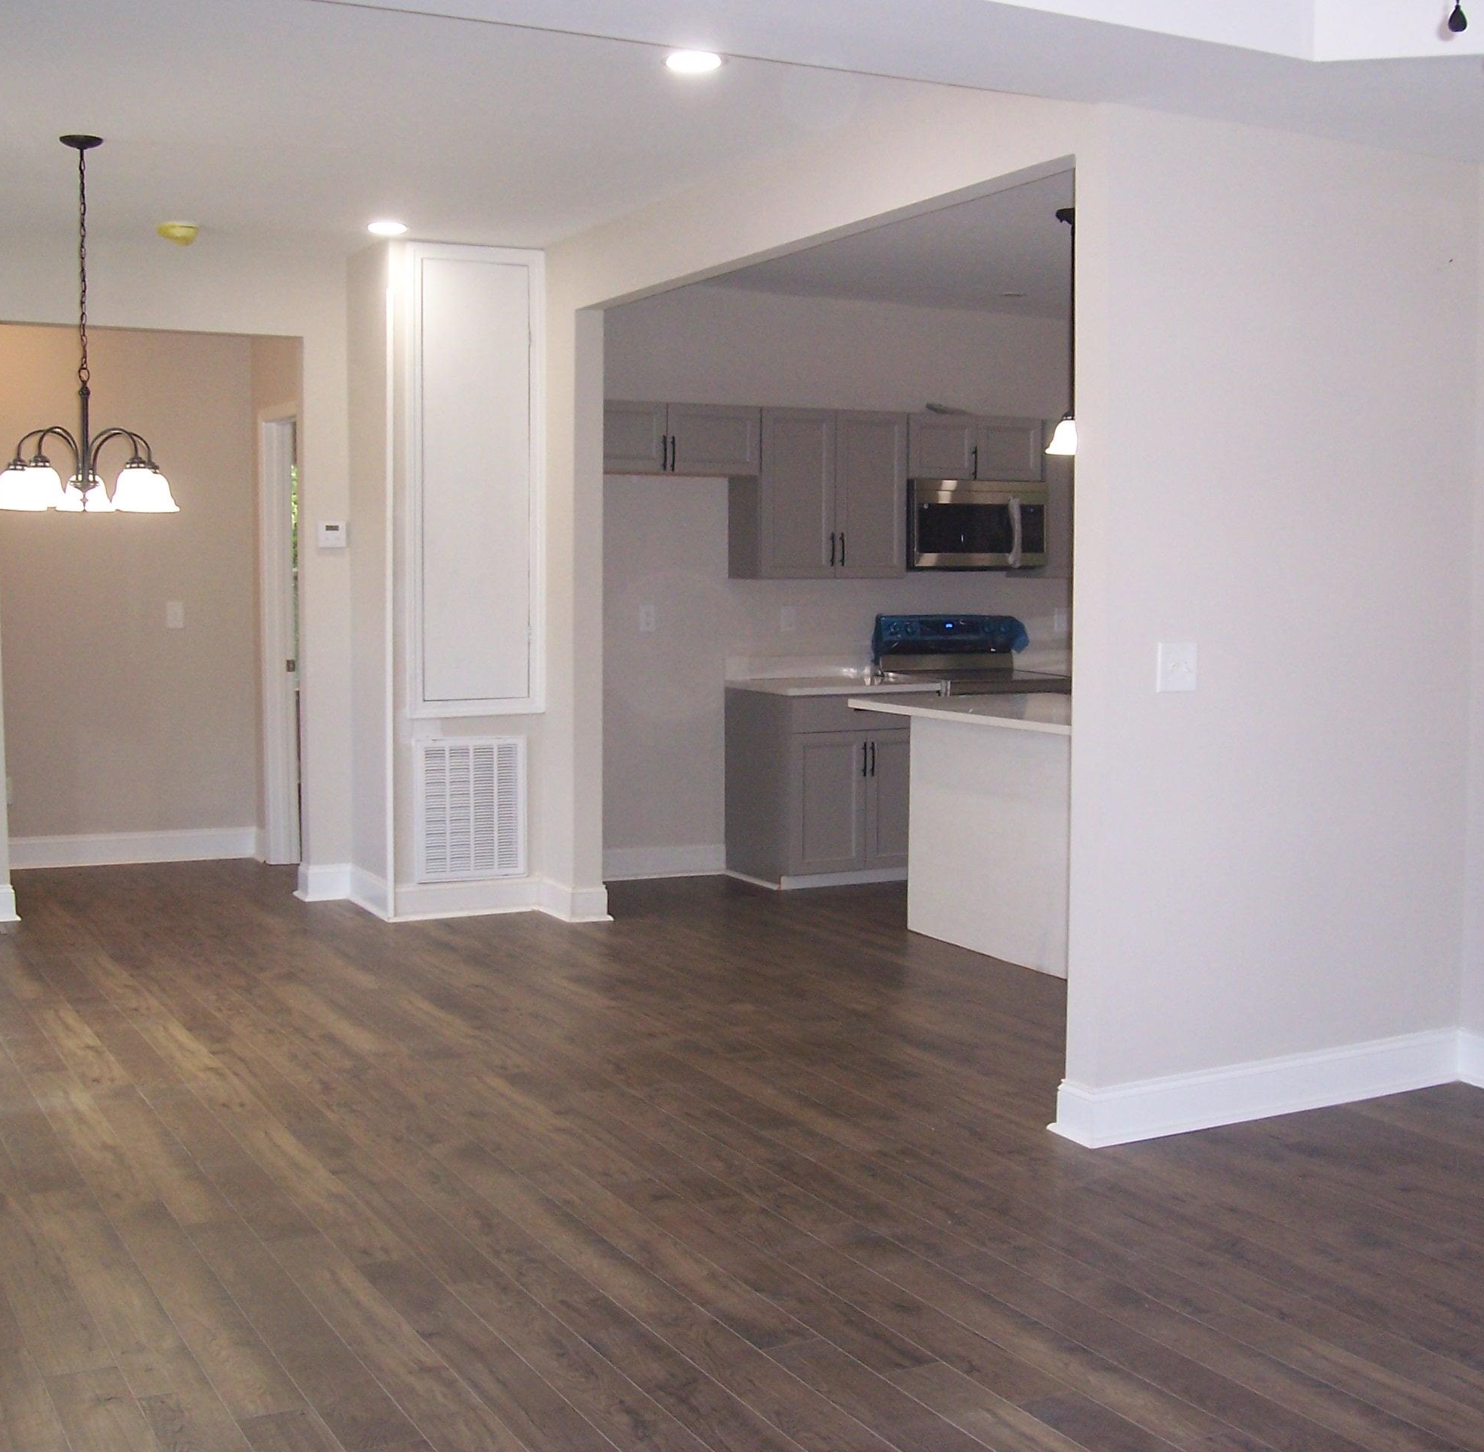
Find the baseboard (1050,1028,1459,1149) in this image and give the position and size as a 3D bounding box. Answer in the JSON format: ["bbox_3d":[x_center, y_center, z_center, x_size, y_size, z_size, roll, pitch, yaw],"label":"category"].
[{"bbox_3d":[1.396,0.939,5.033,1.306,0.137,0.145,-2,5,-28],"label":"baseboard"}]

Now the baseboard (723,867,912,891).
[{"bbox_3d":[0.382,0.650,8.791,0.791,0.085,0.552,-2,5,-29],"label":"baseboard"}]

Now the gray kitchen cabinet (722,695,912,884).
[{"bbox_3d":[0.408,0.268,8.769,0.785,0.867,0.639,-2,5,-27],"label":"gray kitchen cabinet"}]

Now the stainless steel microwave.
[{"bbox_3d":[1.052,-0.950,9.126,0.757,0.415,0.399,-2,5,-29],"label":"stainless steel microwave"}]

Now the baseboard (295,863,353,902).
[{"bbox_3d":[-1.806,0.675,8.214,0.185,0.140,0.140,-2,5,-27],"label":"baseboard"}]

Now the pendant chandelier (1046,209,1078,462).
[{"bbox_3d":[1.211,-1.433,6.970,0.200,0.867,0.200,-2,5,-29],"label":"pendant chandelier"}]

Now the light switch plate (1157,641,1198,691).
[{"bbox_3d":[1.081,-0.145,4.716,0.123,0.123,0.012,-2,5,-28],"label":"light switch plate"}]

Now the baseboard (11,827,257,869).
[{"bbox_3d":[-2.943,0.594,9.171,1.177,0.144,0.030,-2,5,-25],"label":"baseboard"}]

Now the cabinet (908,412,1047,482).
[{"bbox_3d":[1.041,-1.322,9.133,0.775,0.309,0.326,-2,5,-29],"label":"cabinet"}]

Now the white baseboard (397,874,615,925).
[{"bbox_3d":[-0.957,0.711,7.552,0.789,0.133,0.379,-2,5,-29],"label":"white baseboard"}]

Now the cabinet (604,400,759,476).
[{"bbox_3d":[-0.385,-1.249,8.357,0.905,0.307,0.326,-2,5,-29],"label":"cabinet"}]

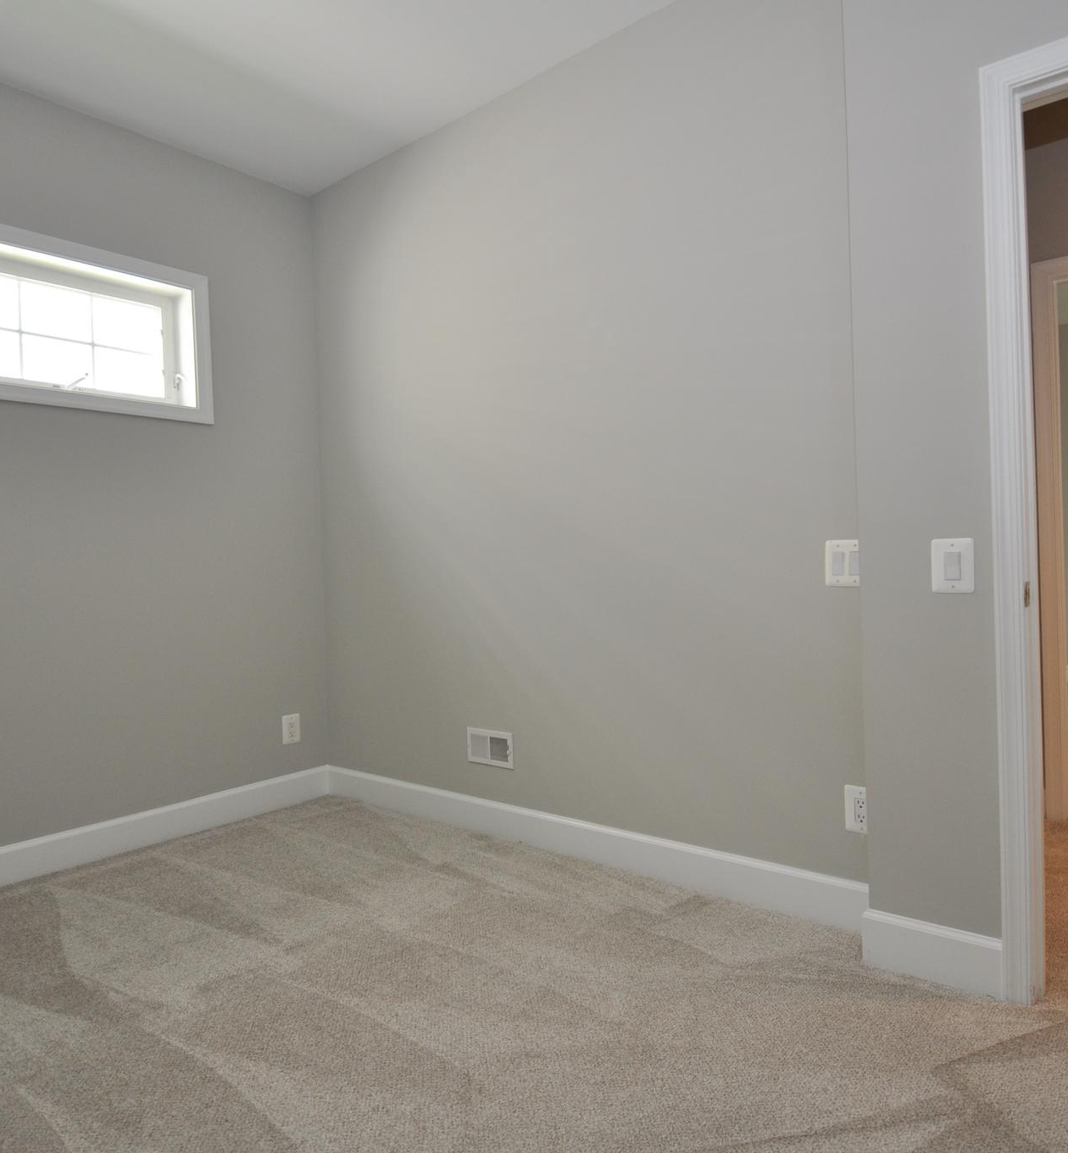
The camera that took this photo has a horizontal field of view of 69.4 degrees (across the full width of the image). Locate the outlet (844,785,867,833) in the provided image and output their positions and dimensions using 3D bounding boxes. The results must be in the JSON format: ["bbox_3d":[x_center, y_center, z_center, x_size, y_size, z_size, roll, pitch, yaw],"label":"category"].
[{"bbox_3d":[0.893,0.642,2.106,0.080,0.124,0.010,-1,1,38],"label":"outlet"}]

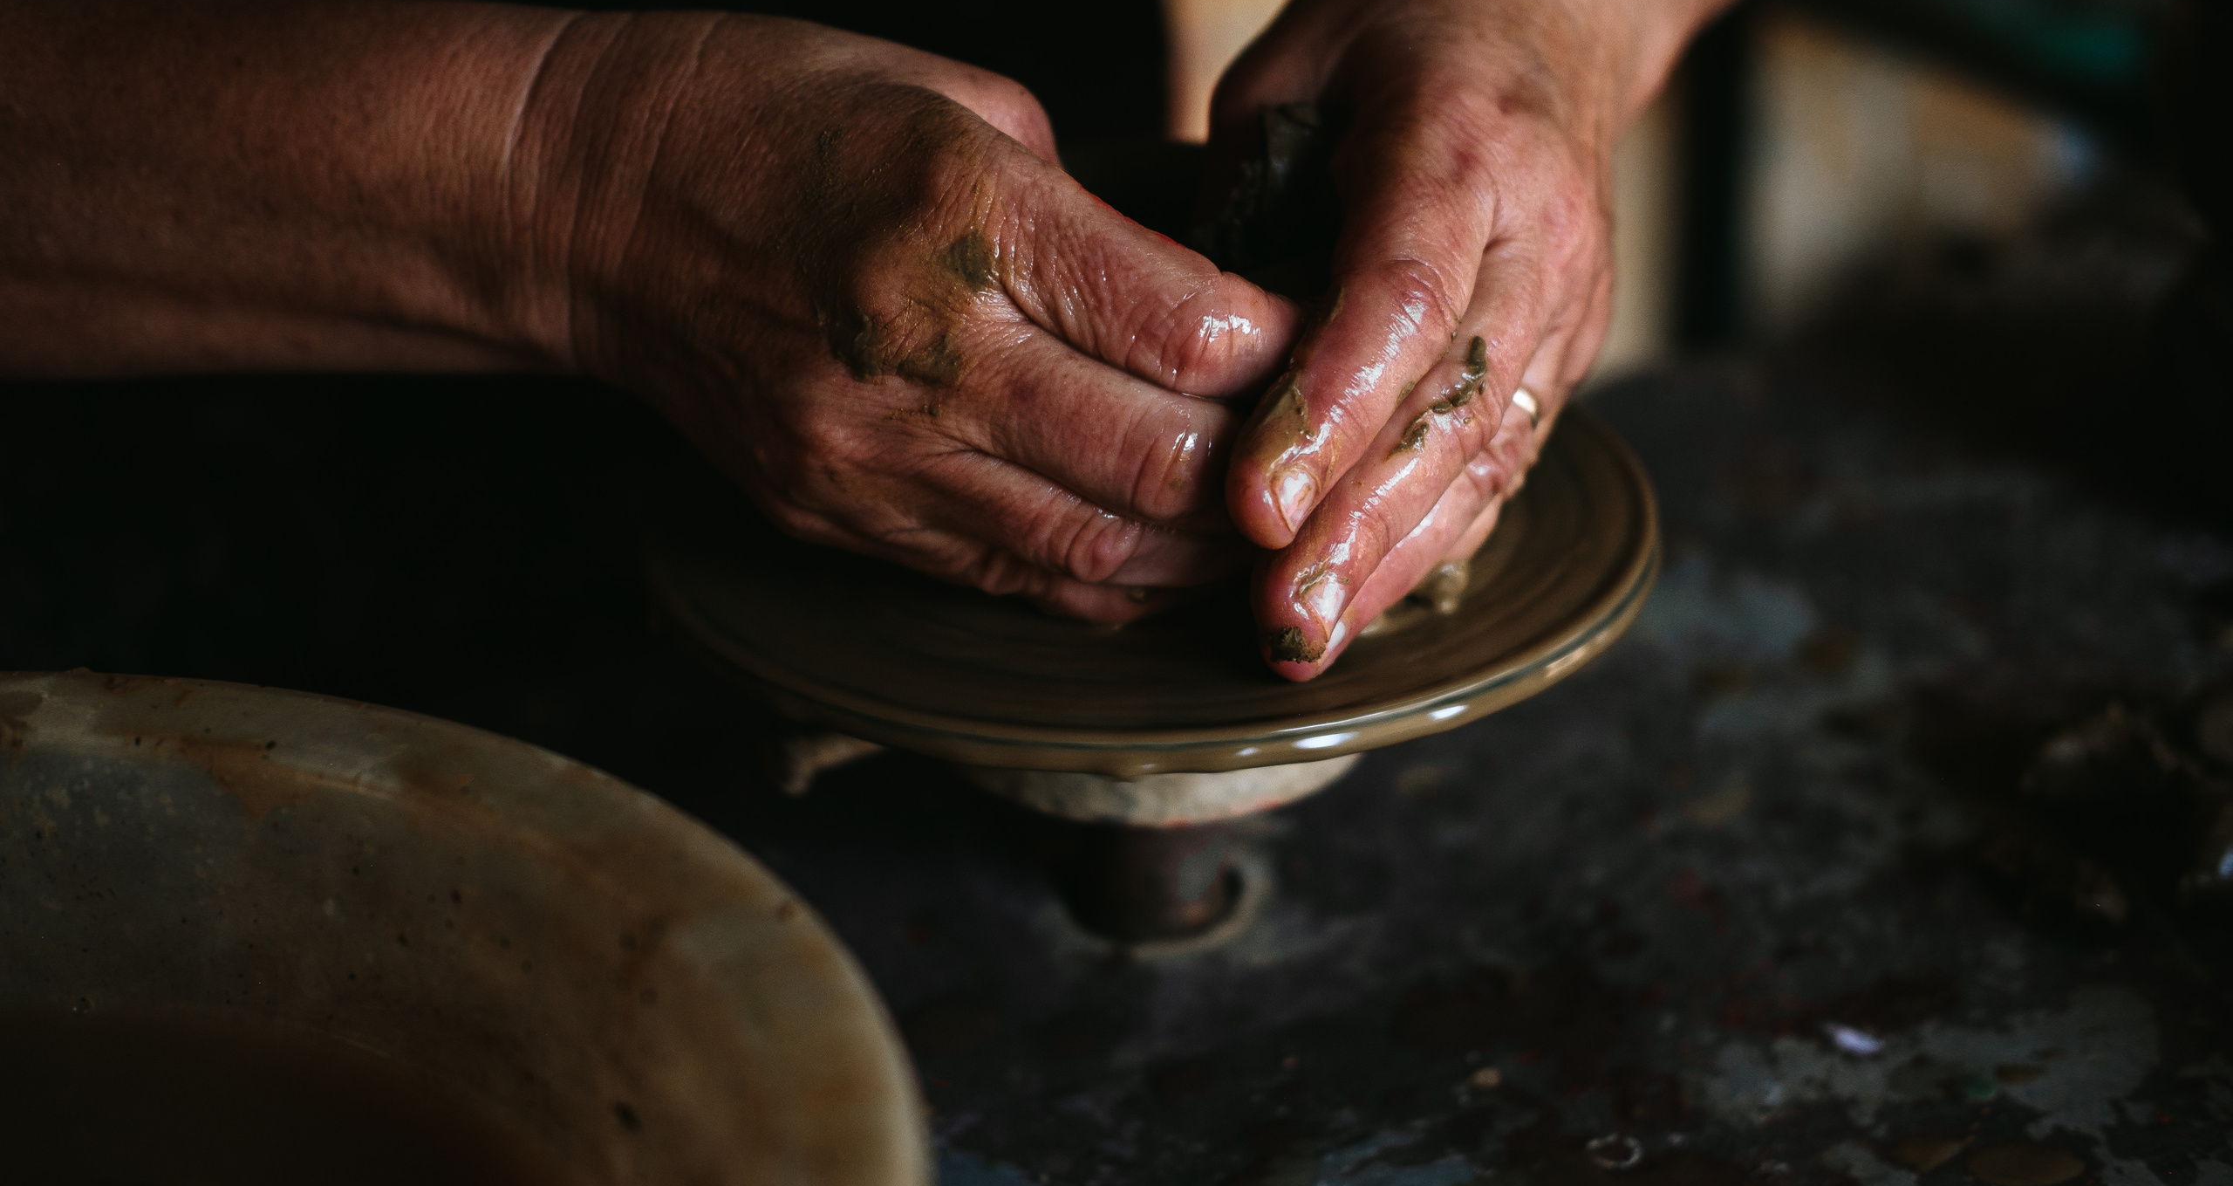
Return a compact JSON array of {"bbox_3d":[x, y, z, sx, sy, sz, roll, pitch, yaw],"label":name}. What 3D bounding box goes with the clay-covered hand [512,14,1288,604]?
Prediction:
[{"bbox_3d":[-0.039,-0.048,0.560,0.148,0.083,0.090,8,28,20],"label":"clay-covered hand"}]

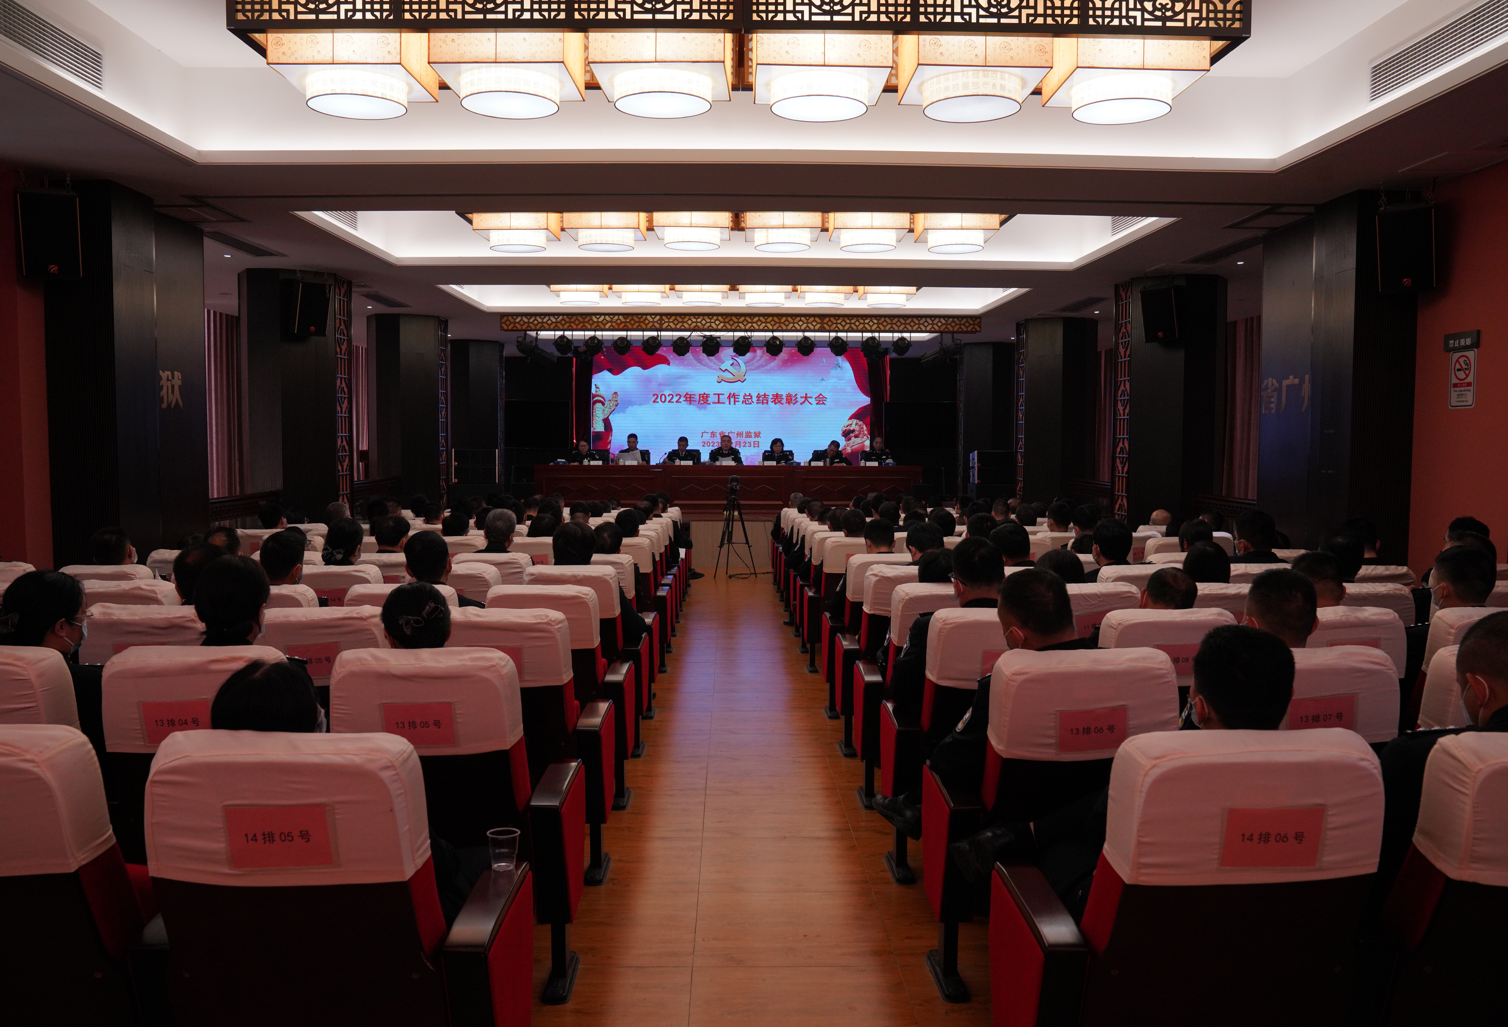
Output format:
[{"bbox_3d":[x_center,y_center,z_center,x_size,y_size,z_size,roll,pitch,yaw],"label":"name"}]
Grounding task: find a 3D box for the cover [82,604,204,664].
[{"bbox_3d":[-2.033,0.456,3.740,0.441,0.255,0.150,0,14,-1],"label":"cover"}]

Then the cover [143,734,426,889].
[{"bbox_3d":[-0.854,0.528,2.062,0.465,0.260,0.150,0,12,-1],"label":"cover"}]

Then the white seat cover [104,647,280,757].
[{"bbox_3d":[-1.427,0.486,2.918,0.465,0.255,0.185,0,4,-1],"label":"white seat cover"}]

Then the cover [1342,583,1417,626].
[{"bbox_3d":[2.599,0.433,4.759,0.441,0.255,0.150,0,14,-1],"label":"cover"}]

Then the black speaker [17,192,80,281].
[{"bbox_3d":[-4.654,-1.838,7.353,0.360,0.550,0.360,-2,16,-25],"label":"black speaker"}]

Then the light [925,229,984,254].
[{"bbox_3d":[1.891,-2.528,10.386,0.523,0.127,0.523,0,4,-1],"label":"light"}]

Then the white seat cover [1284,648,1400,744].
[{"bbox_3d":[1.362,0.463,2.817,0.440,0.240,0.155,0,12,-4],"label":"white seat cover"}]

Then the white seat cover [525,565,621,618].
[{"bbox_3d":[-0.877,0.379,5.412,0.440,0.240,0.155,0,12,2],"label":"white seat cover"}]

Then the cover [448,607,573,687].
[{"bbox_3d":[-0.869,0.457,3.818,0.465,0.255,0.185,0,4,-1],"label":"cover"}]

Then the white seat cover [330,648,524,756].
[{"bbox_3d":[-0.808,0.465,2.775,0.440,0.240,0.155,0,12,2],"label":"white seat cover"}]

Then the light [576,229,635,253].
[{"bbox_3d":[-1.362,-2.517,10.296,0.523,0.127,0.523,0,4,-1],"label":"light"}]

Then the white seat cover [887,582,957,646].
[{"bbox_3d":[0.813,0.428,4.654,0.465,0.260,0.150,0,12,-1],"label":"white seat cover"}]

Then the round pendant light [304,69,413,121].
[{"bbox_3d":[-1.844,-1.948,5.179,0.460,0.112,0.460,0,4,0],"label":"round pendant light"}]

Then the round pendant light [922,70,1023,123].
[{"bbox_3d":[1.030,-1.951,5.233,0.460,0.112,0.460,0,4,0],"label":"round pendant light"}]

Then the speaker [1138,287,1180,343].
[{"bbox_3d":[3.969,-1.954,10.794,0.295,0.500,0.290,3,23,34],"label":"speaker"}]

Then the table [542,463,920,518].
[{"bbox_3d":[-0.403,-0.384,17.810,6.127,0.770,0.600,0,4,-1],"label":"table"}]

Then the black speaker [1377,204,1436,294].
[{"bbox_3d":[4.421,-1.794,7.533,0.360,0.550,0.360,3,17,33],"label":"black speaker"}]

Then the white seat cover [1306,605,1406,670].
[{"bbox_3d":[2.025,0.458,3.854,0.465,0.255,0.185,0,4,-1],"label":"white seat cover"}]

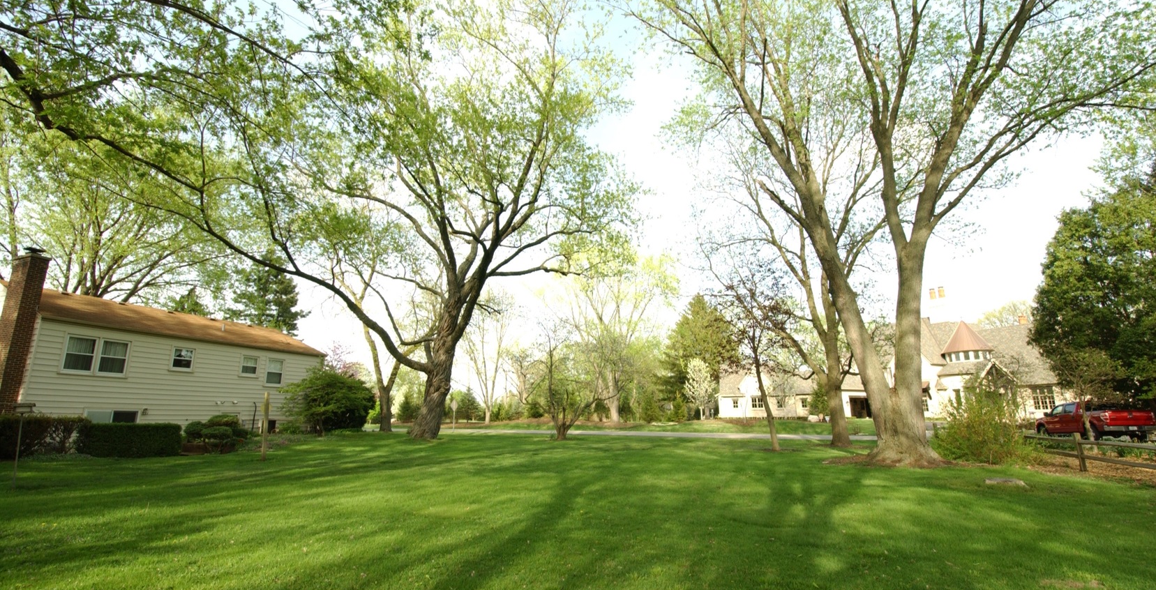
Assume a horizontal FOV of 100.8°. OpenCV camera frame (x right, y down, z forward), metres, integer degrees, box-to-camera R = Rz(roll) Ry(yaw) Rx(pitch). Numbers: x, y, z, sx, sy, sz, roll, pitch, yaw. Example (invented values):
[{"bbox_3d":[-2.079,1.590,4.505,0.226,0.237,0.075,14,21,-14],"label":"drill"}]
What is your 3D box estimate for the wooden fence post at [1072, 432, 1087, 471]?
[{"bbox_3d":[11.854,3.709,11.300,0.130,0.875,0.130,-6,-14,23],"label":"wooden fence post"}]

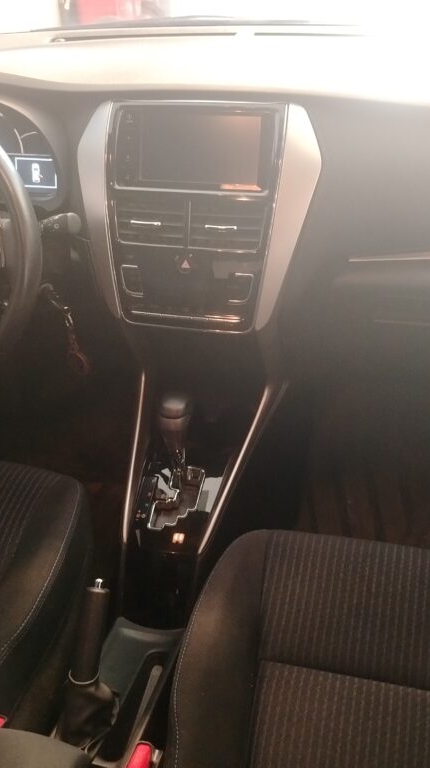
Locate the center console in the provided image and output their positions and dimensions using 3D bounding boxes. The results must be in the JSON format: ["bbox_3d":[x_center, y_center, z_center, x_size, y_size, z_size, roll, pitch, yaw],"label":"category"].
[{"bbox_3d":[-0.029,-0.225,0.963,0.236,0.292,0.065,6,13,11],"label":"center console"}]

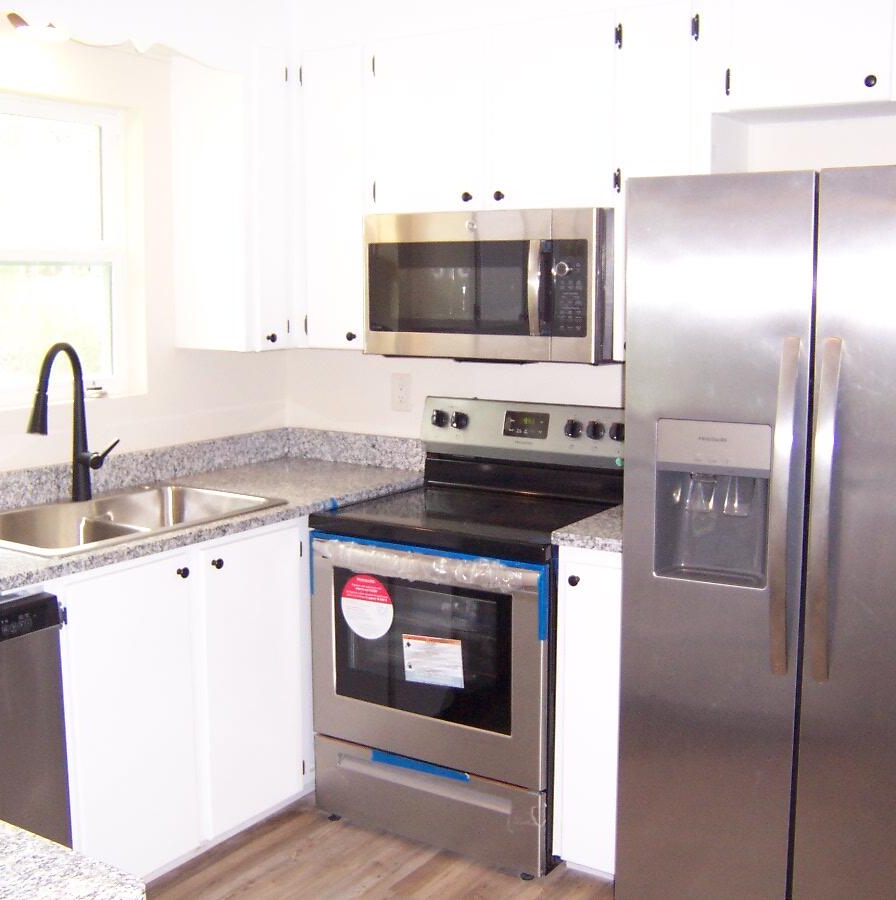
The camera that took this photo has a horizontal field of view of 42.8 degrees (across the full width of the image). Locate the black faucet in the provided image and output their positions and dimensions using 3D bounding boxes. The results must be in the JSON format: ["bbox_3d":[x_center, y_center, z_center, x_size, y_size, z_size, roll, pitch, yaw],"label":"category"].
[{"bbox_3d":[-1.050,-0.068,3.210,0.135,0.460,0.250,1,8,10],"label":"black faucet"}]

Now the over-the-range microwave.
[{"bbox_3d":[0.176,-0.478,3.329,0.757,0.405,0.430,5,10,33],"label":"over-the-range microwave"}]

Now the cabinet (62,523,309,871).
[{"bbox_3d":[-0.901,0.650,3.211,0.630,0.900,0.877,5,10,33],"label":"cabinet"}]

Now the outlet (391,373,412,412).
[{"bbox_3d":[-0.161,-0.193,3.860,0.079,0.123,0.008,5,10,33],"label":"outlet"}]

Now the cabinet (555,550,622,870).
[{"bbox_3d":[0.552,0.654,3.143,0.262,0.900,0.625,5,10,33],"label":"cabinet"}]

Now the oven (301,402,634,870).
[{"bbox_3d":[0.090,0.480,3.349,0.758,1.190,0.685,5,10,33],"label":"oven"}]

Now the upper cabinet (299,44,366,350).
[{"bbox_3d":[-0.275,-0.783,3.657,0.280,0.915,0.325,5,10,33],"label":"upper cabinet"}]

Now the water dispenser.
[{"bbox_3d":[0.583,0.108,2.466,0.254,0.351,0.100,5,10,33],"label":"water dispenser"}]

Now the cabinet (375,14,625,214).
[{"bbox_3d":[0.187,-0.942,3.330,0.815,0.510,0.325,5,10,33],"label":"cabinet"}]

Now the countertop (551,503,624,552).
[{"bbox_3d":[0.549,0.194,3.069,0.267,0.037,0.638,5,10,33],"label":"countertop"}]

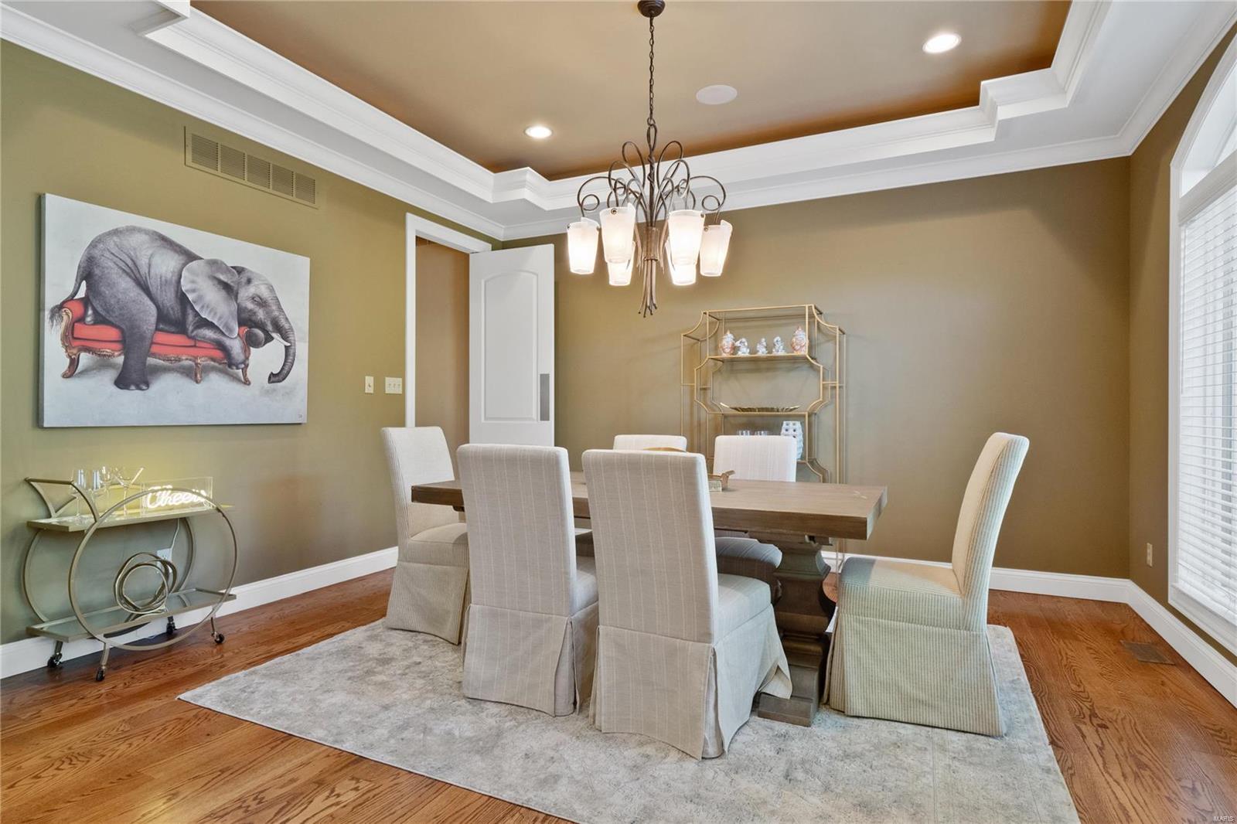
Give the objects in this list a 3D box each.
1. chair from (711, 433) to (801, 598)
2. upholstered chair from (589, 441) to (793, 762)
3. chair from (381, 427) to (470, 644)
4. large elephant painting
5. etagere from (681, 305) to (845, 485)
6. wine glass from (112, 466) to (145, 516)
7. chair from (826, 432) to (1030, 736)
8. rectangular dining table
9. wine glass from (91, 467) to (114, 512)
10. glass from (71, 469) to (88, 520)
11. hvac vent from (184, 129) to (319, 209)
[{"bbox_3d":[0.641,0.613,3.155,0.520,0.955,0.660,0,0,26],"label":"chair"},{"bbox_3d":[0.229,0.613,2.237,0.530,0.955,0.670,0,0,28],"label":"upholstered chair"},{"bbox_3d":[-0.817,0.590,3.165,0.630,0.995,0.530,0,0,25],"label":"chair"},{"bbox_3d":[-2.165,-0.433,3.183,0.040,1.000,1.255,0,0,26],"label":"large elephant painting"},{"bbox_3d":[0.991,0.208,4.237,1.030,1.780,0.375,0,0,26],"label":"etagere"},{"bbox_3d":[-2.137,0.352,2.688,0.130,0.205,0.130,0,0,26],"label":"wine glass"},{"bbox_3d":[1.134,0.590,2.340,0.660,1.000,0.530,0,0,24],"label":"chair"},{"bbox_3d":[0.140,0.708,2.722,1.850,0.760,0.925,0,0,26],"label":"rectangular dining table"},{"bbox_3d":[-2.292,0.352,2.737,0.090,0.205,0.090,0,0,26],"label":"wine glass"},{"bbox_3d":[-2.287,0.347,2.612,0.075,0.210,0.075,0,0,26],"label":"glass"},{"bbox_3d":[-2.023,-1.350,3.491,0.018,0.200,0.790,0,0,26],"label":"hvac vent"}]

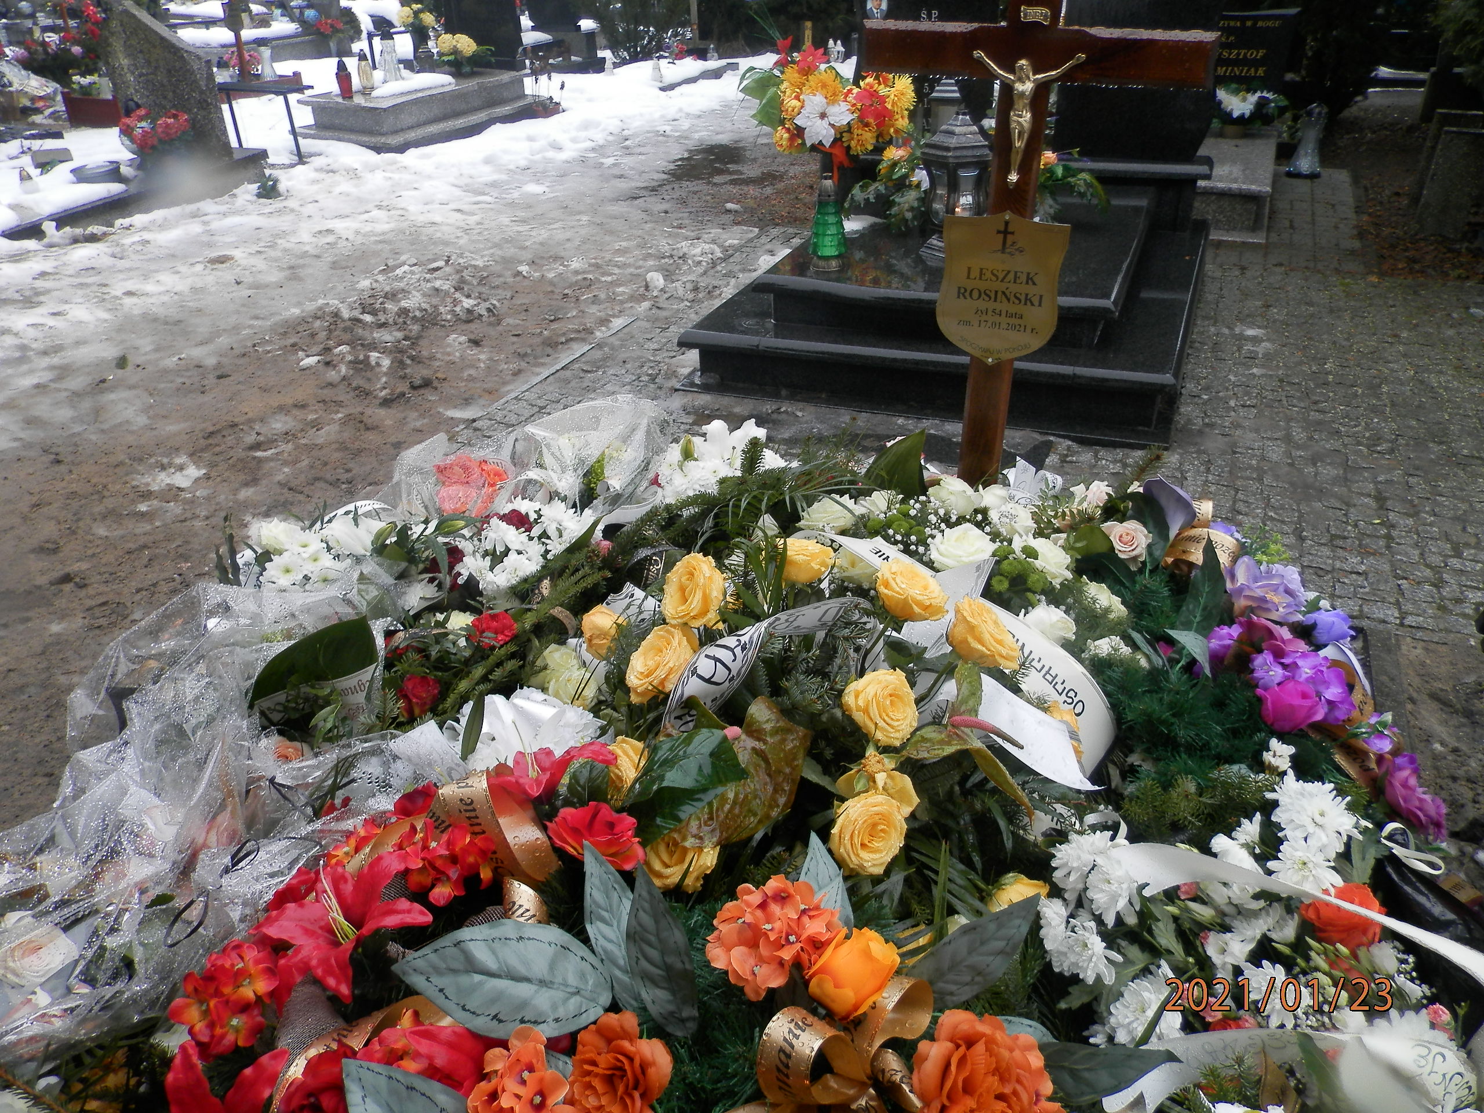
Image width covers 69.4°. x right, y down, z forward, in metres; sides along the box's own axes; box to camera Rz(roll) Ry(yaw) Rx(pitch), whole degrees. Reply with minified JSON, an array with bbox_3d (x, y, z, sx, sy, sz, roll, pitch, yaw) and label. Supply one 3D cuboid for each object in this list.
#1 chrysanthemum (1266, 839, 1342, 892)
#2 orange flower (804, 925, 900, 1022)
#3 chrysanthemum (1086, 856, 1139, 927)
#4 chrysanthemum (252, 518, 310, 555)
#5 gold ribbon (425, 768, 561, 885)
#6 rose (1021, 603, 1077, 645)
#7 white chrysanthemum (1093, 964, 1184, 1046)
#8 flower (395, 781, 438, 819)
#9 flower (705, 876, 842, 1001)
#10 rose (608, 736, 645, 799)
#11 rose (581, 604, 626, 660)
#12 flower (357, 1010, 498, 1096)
[{"bbox_3d":[0.582,0.318,1.110,0.076,0.040,0.070,-7,61,-7],"label":"chrysanthemum"},{"bbox_3d":[0.096,0.363,0.930,0.074,0.066,0.068,13,29,0],"label":"orange flower"},{"bbox_3d":[0.363,0.329,1.050,0.056,0.060,0.048,6,-4,15],"label":"chrysanthemum"},{"bbox_3d":[-0.759,-0.033,1.760,0.090,0.052,0.078,-18,54,-22],"label":"chrysanthemum"},{"bbox_3d":[-0.233,0.253,1.000,0.110,0.078,0.078,-10,32,-11],"label":"gold ribbon"},{"bbox_3d":[0.426,0.093,1.490,0.078,0.062,0.075,6,33,16],"label":"rose"},{"bbox_3d":[0.383,0.431,1.030,0.080,0.045,0.080,2,66,7],"label":"white chrysanthemum"},{"bbox_3d":[-0.316,0.239,1.050,0.047,0.041,0.045,-3,31,0],"label":"flower"},{"bbox_3d":[0.028,0.342,0.960,0.118,0.090,0.110,-4,31,0],"label":"flower"},{"bbox_3d":[-0.129,0.243,1.240,0.070,0.060,0.074,-13,56,-16],"label":"rose"},{"bbox_3d":[-0.181,0.098,1.400,0.064,0.068,0.064,-9,32,-8],"label":"rose"},{"bbox_3d":[-0.270,0.428,0.920,0.120,0.070,0.100,-19,35,-23],"label":"flower"}]

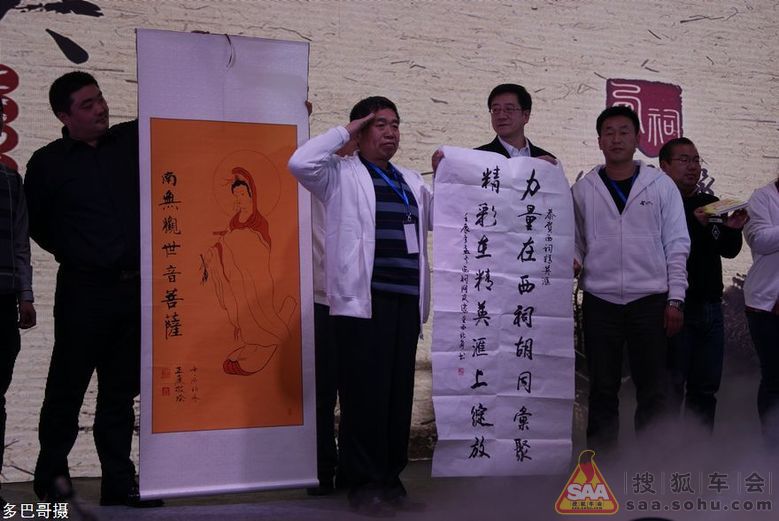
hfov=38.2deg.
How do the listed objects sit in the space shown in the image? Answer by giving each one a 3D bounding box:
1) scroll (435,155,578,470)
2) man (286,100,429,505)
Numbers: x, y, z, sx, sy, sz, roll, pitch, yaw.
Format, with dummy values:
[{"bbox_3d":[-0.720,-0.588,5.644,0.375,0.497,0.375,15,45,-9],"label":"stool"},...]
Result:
[{"bbox_3d":[0.484,0.222,4.800,0.650,1.370,0.060,1,-3,-21],"label":"scroll"},{"bbox_3d":[-0.125,0.177,4.720,0.660,1.700,0.400,1,-3,-32],"label":"man"}]

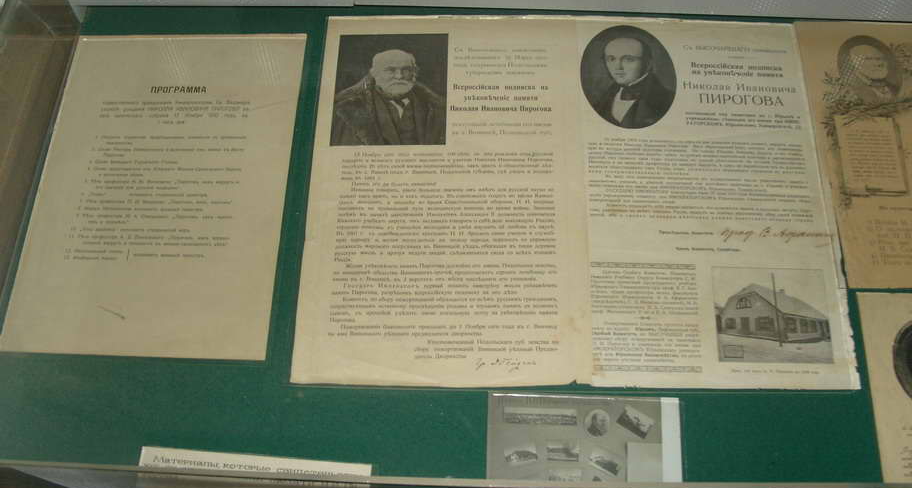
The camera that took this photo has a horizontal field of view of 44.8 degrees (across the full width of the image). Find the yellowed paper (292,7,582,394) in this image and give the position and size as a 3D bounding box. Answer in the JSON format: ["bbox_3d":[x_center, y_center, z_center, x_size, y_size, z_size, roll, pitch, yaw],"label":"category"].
[{"bbox_3d":[-0.007,-0.050,0.885,0.218,0.004,0.352,1,59,2],"label":"yellowed paper"}]

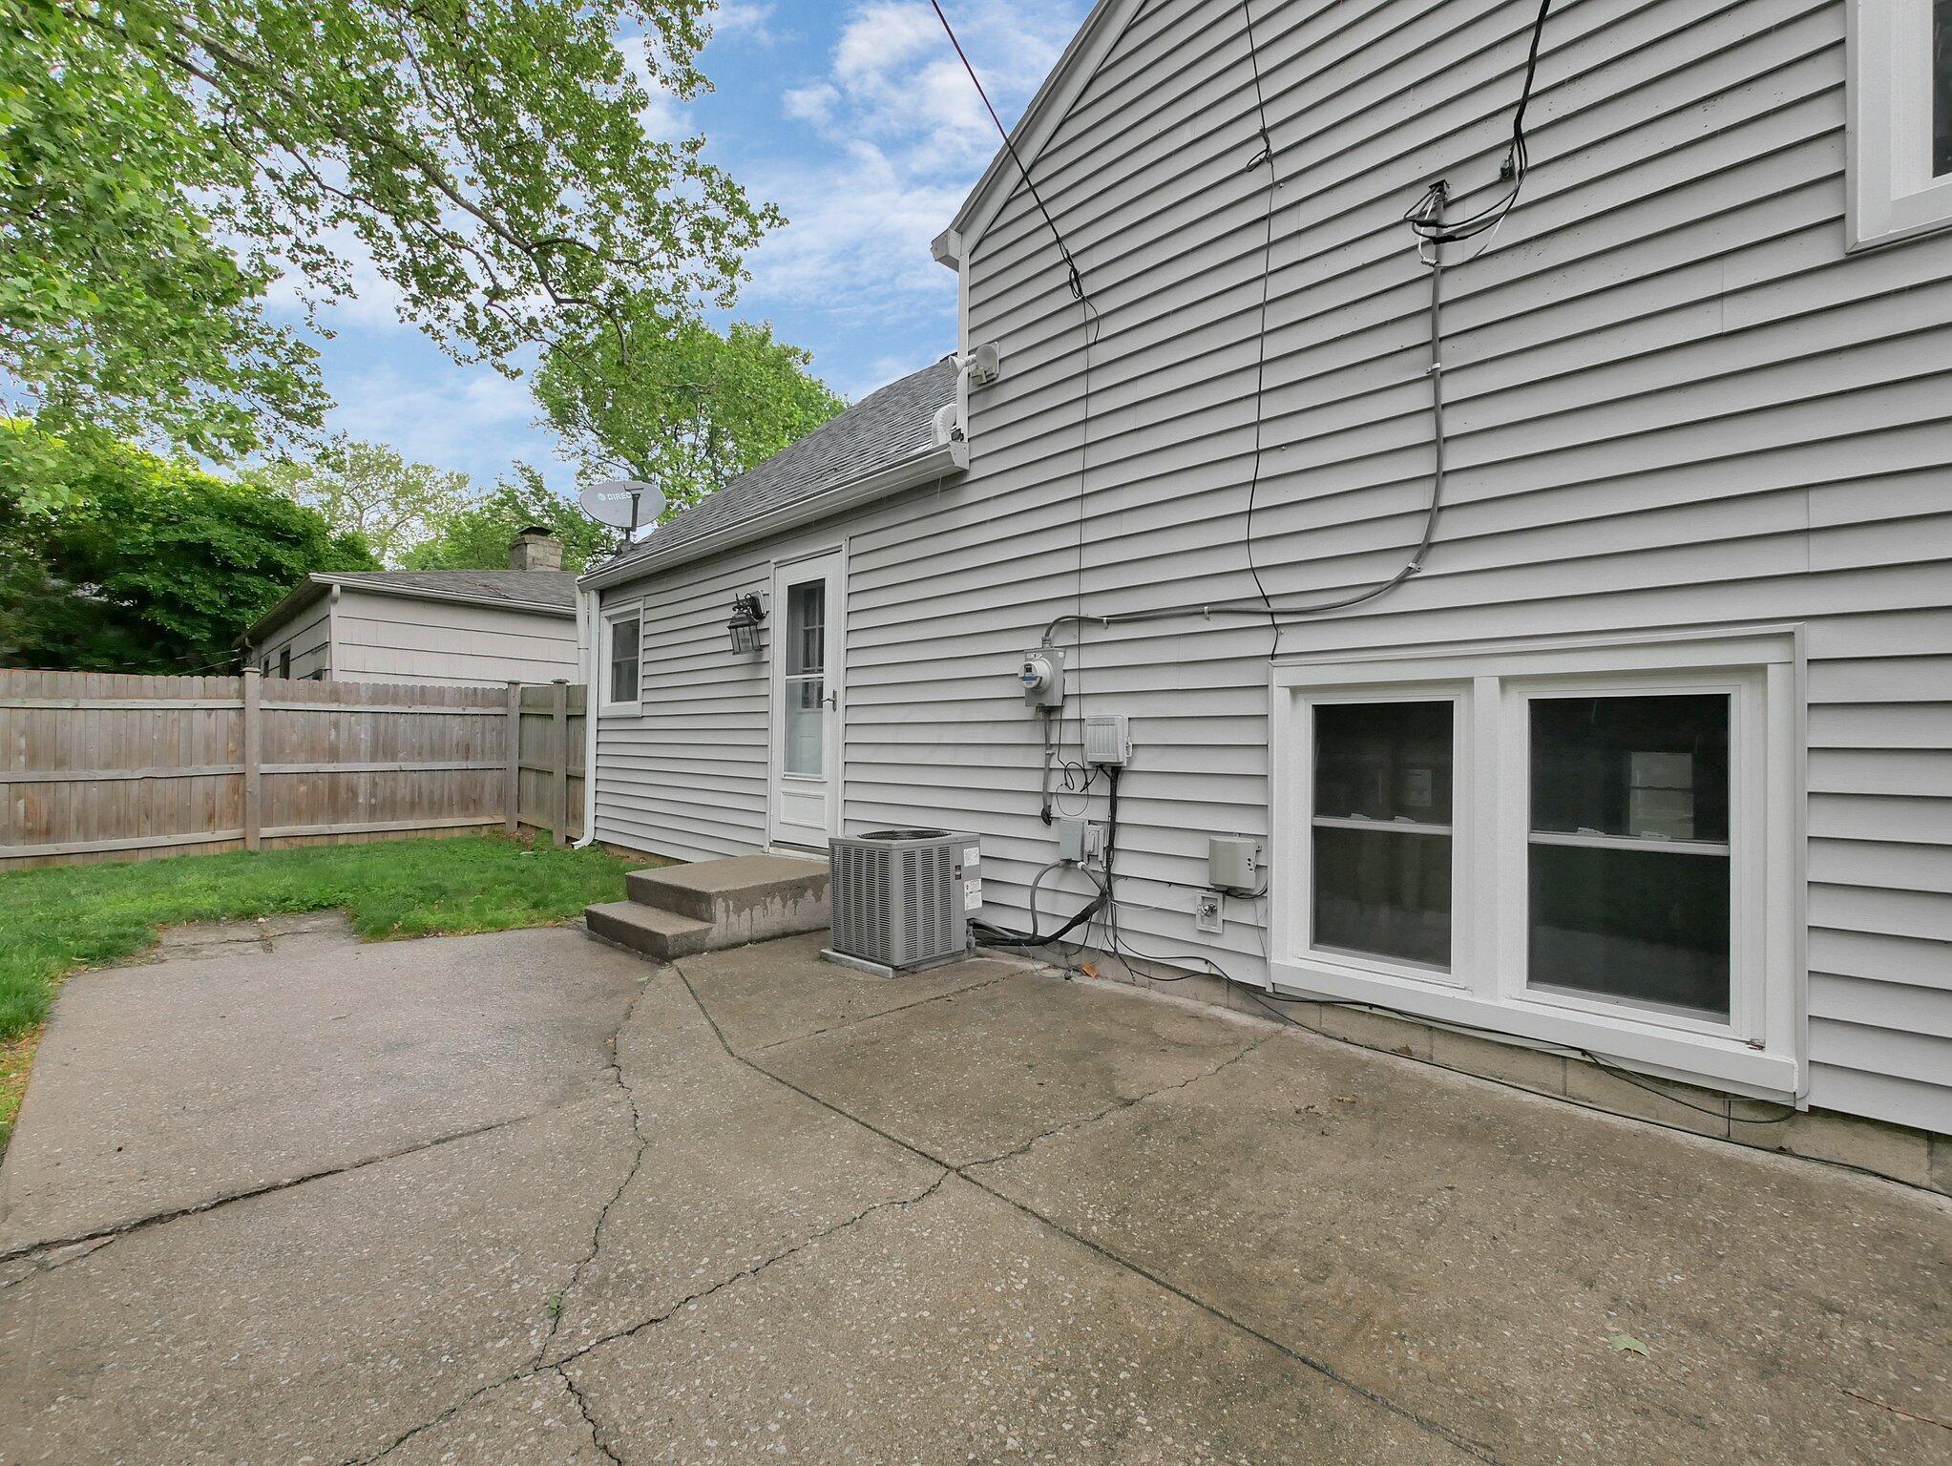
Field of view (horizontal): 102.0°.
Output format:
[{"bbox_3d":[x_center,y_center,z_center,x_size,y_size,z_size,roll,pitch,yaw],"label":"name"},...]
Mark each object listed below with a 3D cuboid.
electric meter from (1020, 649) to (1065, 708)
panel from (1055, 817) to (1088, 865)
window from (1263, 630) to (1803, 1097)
[{"bbox_3d":[0.332,-0.286,4.164,0.195,0.300,0.185,0,-2,43],"label":"electric meter"},{"bbox_3d":[0.507,0.550,4.047,0.140,0.213,0.075,0,-2,43],"label":"panel"},{"bbox_3d":[1.829,0.377,2.833,1.540,1.370,0.120,0,-1,43],"label":"window"}]

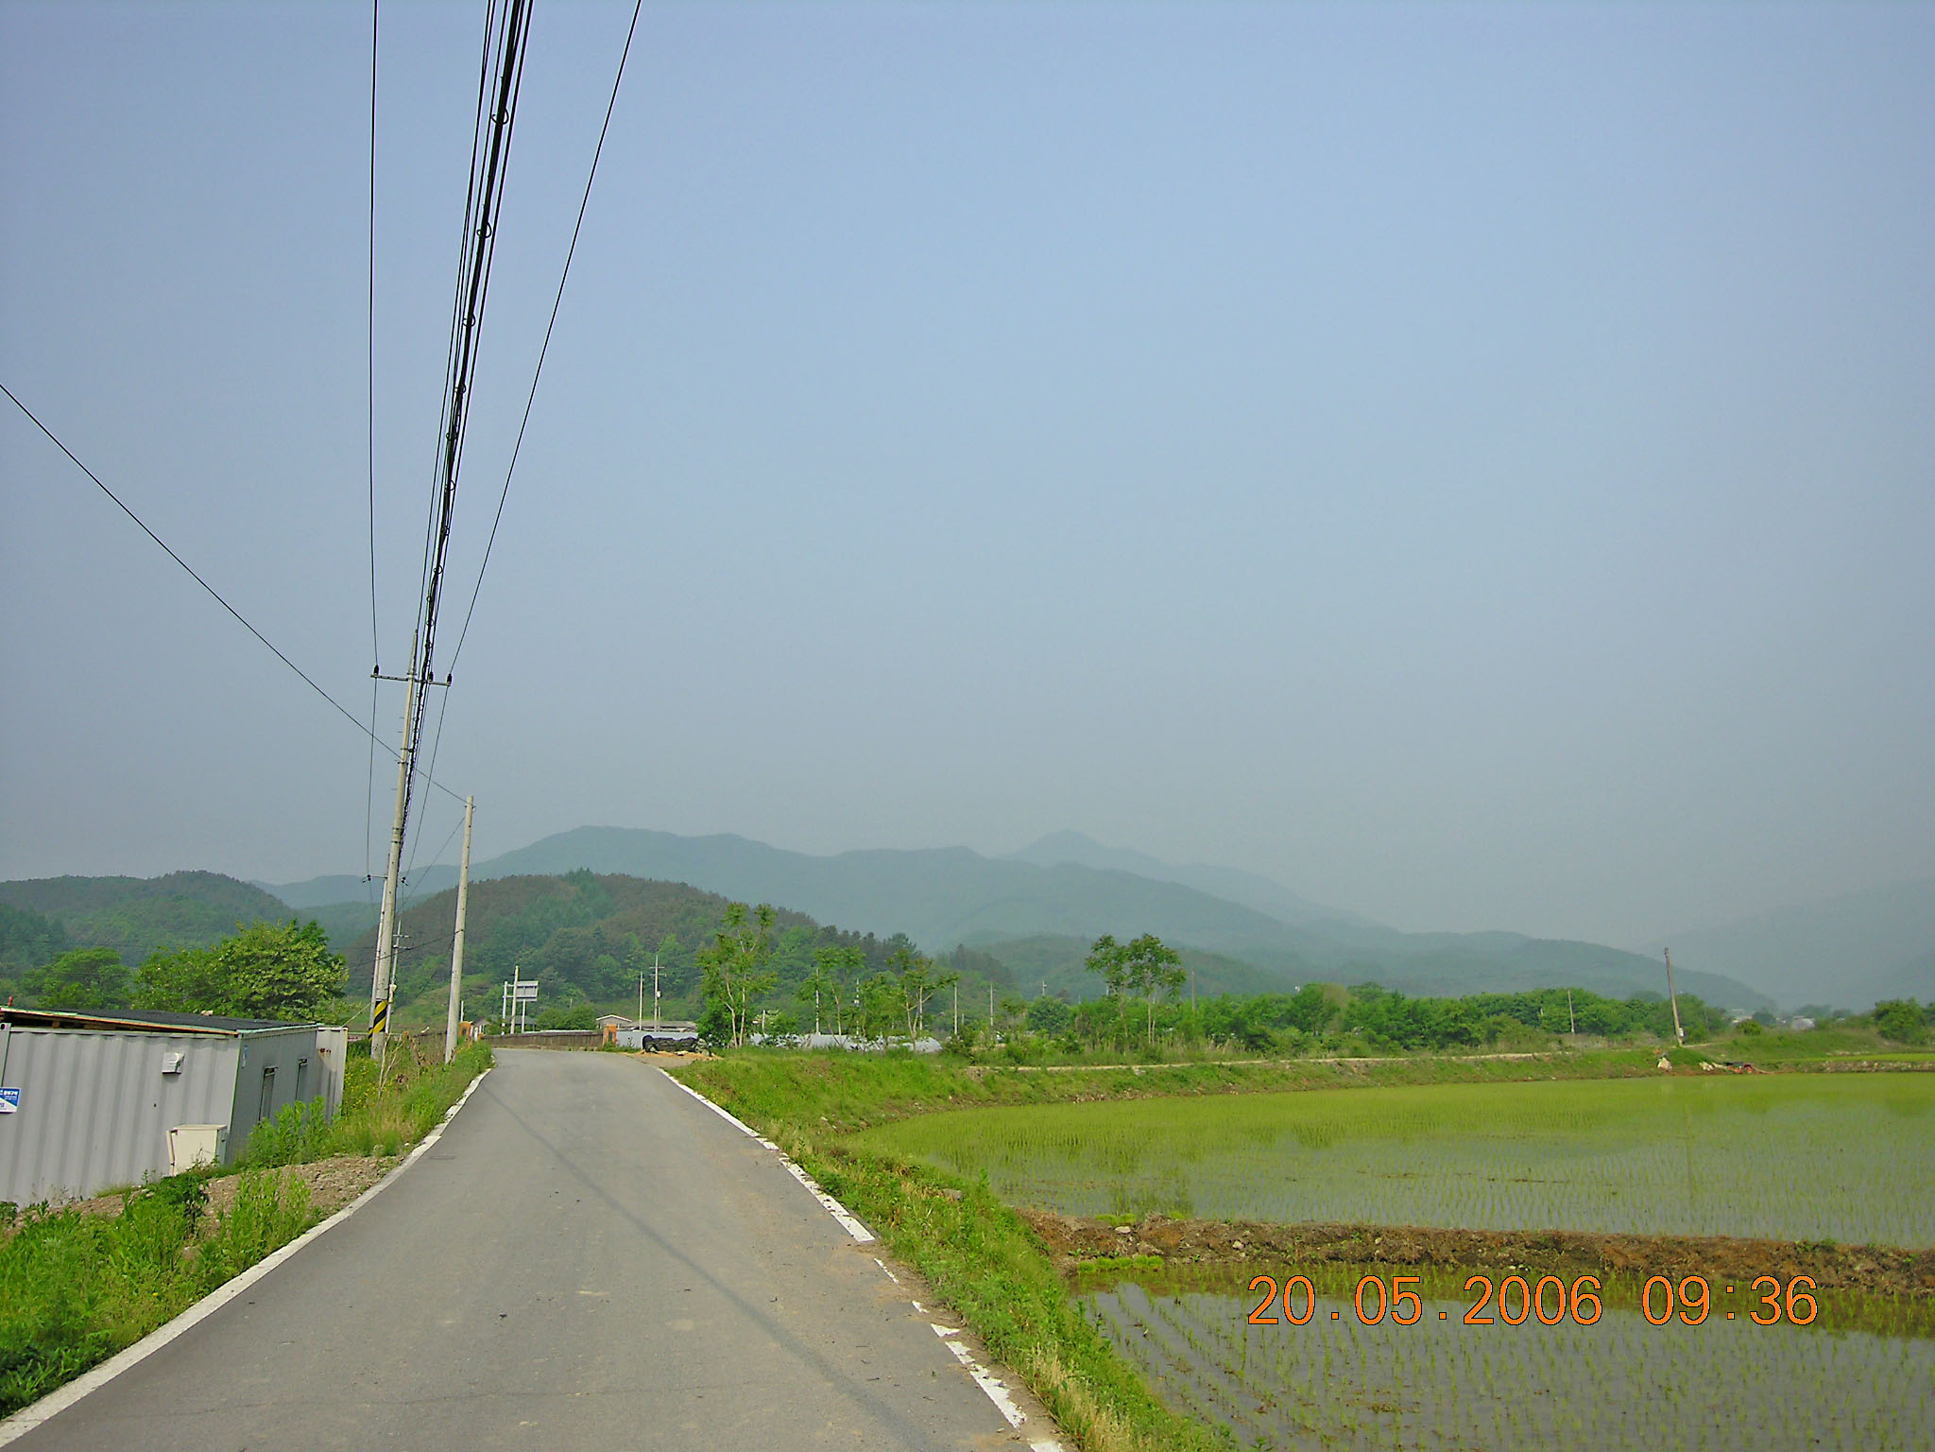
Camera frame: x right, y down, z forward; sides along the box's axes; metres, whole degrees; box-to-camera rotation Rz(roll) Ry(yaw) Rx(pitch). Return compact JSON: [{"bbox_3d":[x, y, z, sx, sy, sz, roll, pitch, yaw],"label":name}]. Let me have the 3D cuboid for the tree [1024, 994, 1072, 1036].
[{"bbox_3d":[5.354,19.148,88.301,3.283,2.917,3.283,-1,-12,3],"label":"tree"}]

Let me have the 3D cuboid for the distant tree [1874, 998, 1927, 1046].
[{"bbox_3d":[52.836,16.839,76.269,3.008,2.601,3.008,-8,-14,33],"label":"distant tree"}]

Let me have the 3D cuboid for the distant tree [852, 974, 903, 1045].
[{"bbox_3d":[-4.359,13.779,65.570,2.440,3.470,2.320,1,-12,-4],"label":"distant tree"}]

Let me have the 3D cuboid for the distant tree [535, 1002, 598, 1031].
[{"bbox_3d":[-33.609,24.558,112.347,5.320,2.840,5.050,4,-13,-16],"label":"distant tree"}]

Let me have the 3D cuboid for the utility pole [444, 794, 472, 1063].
[{"bbox_3d":[-12.469,4.960,33.181,0.260,6.591,0.260,4,-13,-20],"label":"utility pole"}]

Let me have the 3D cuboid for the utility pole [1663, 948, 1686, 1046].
[{"bbox_3d":[42.220,16.197,80.190,0.280,5.670,0.280,-9,-14,26],"label":"utility pole"}]

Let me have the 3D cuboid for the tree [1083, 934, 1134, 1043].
[{"bbox_3d":[6.953,13.026,66.555,2.550,5.373,2.550,-1,-12,6],"label":"tree"}]

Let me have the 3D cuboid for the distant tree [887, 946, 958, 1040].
[{"bbox_3d":[-2.028,12.072,60.442,3.133,4.274,3.133,0,-12,-2],"label":"distant tree"}]

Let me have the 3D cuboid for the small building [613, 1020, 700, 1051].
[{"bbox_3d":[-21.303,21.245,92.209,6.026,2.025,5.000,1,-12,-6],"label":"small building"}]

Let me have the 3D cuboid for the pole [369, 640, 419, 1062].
[{"bbox_3d":[-16.500,3.337,38.772,0.360,12.310,0.360,5,-13,-23],"label":"pole"}]

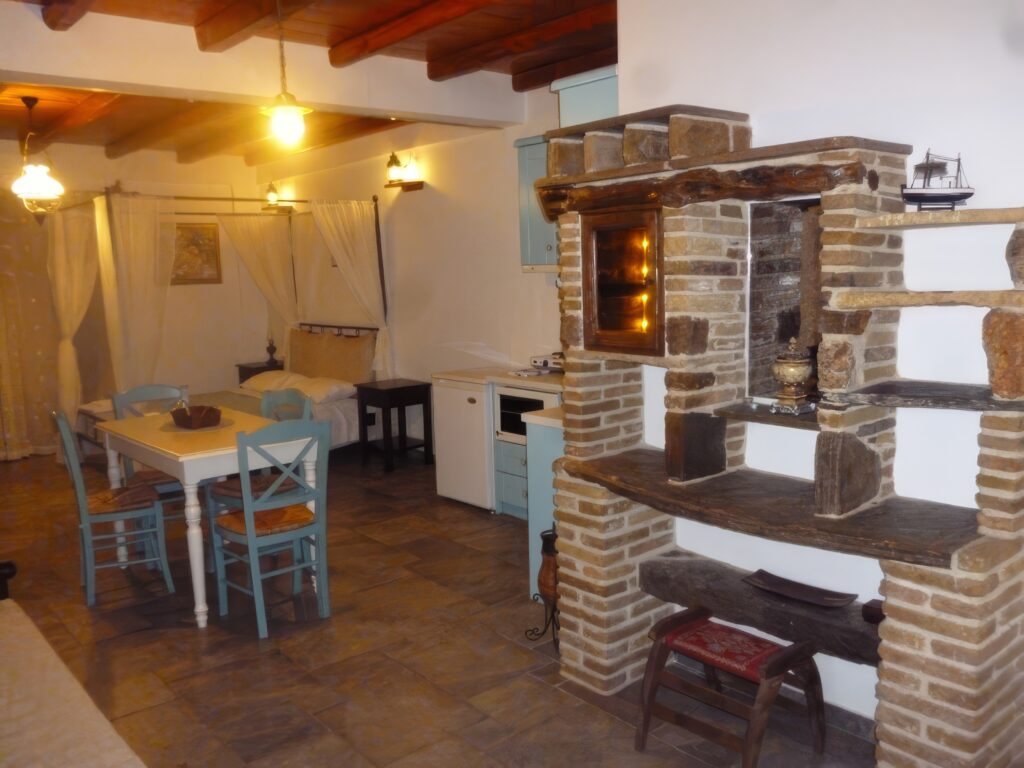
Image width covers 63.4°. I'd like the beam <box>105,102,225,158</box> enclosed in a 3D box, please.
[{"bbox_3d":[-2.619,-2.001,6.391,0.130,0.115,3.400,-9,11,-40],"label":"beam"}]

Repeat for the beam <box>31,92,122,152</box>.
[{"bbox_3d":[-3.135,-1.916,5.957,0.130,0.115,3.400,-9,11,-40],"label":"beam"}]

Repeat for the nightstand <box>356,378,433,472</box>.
[{"bbox_3d":[-0.943,0.330,6.740,0.440,0.655,0.470,-9,11,-40],"label":"nightstand"}]

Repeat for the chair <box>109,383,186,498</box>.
[{"bbox_3d":[-1.946,0.483,4.747,0.430,0.900,0.470,-9,10,-40],"label":"chair"}]

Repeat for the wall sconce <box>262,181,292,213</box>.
[{"bbox_3d":[-2.293,-1.833,8.073,0.200,0.310,0.220,-9,10,-40],"label":"wall sconce"}]

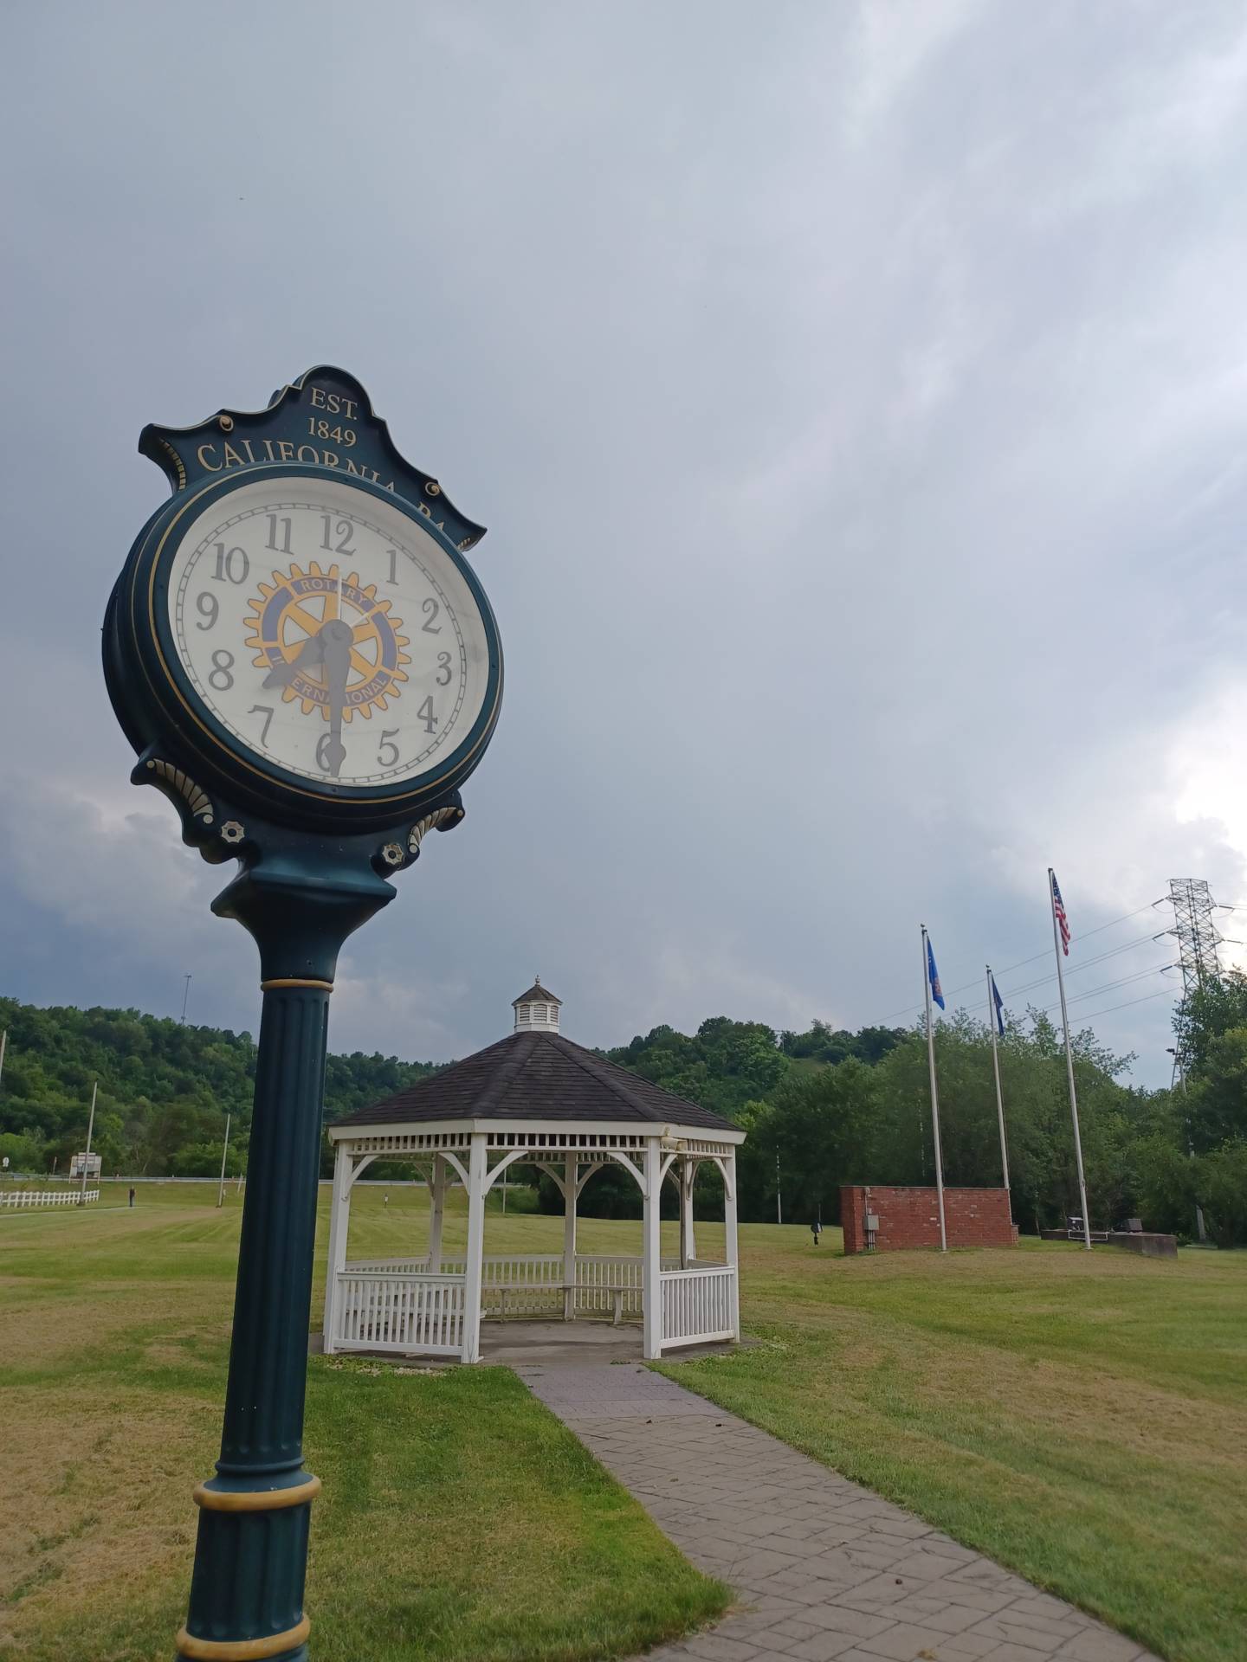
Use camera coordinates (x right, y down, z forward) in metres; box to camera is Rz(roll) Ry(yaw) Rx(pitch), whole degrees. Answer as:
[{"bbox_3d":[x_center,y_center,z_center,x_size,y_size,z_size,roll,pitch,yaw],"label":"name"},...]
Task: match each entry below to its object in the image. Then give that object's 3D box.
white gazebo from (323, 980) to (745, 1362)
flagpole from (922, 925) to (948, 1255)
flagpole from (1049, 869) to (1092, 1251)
[{"bbox_3d":[-1.188,4.185,15.768,5.203,4.550,5.203,4,-18,-13],"label":"white gazebo"},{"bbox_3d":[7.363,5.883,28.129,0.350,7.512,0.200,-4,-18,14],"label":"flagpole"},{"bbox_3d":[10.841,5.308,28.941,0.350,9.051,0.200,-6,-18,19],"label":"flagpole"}]

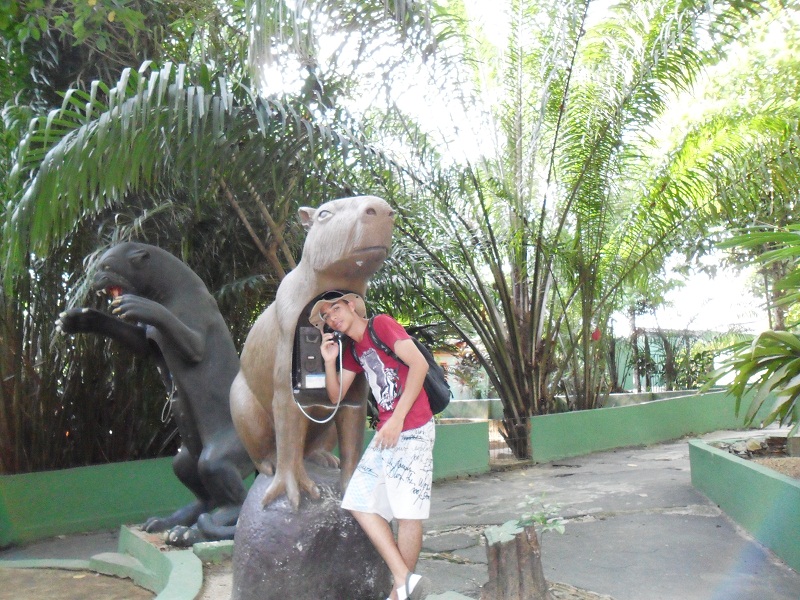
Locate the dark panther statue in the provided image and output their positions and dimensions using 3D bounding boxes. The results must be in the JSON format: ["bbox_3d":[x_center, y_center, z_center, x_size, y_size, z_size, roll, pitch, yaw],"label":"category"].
[{"bbox_3d":[-1.620,0.580,4.200,1.220,1.970,0.650,3,-4,-39],"label":"dark panther statue"}]

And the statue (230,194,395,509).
[{"bbox_3d":[-0.460,0.270,3.580,0.720,1.720,1.050,3,-5,-42],"label":"statue"}]

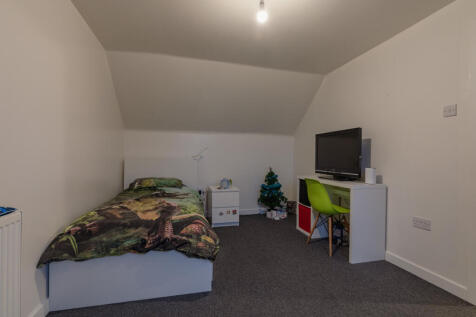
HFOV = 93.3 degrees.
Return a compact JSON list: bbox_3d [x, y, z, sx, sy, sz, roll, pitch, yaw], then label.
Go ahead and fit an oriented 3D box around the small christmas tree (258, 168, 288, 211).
[{"bbox_3d":[0.579,0.553,3.750,0.494,0.830,0.494,0,1,-14],"label":"small christmas tree"}]

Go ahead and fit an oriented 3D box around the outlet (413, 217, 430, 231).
[{"bbox_3d":[1.594,0.571,1.950,0.012,0.087,0.148,0,1,-14],"label":"outlet"}]

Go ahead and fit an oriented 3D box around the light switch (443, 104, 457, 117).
[{"bbox_3d":[1.651,-0.370,1.751,0.012,0.087,0.086,0,1,-14],"label":"light switch"}]

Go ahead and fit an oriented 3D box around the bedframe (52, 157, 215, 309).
[{"bbox_3d":[-0.970,0.518,2.598,1.062,0.975,2.049,0,1,-14],"label":"bedframe"}]

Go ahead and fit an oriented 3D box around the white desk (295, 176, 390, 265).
[{"bbox_3d":[1.181,0.654,2.752,0.418,0.747,1.042,0,1,-14],"label":"white desk"}]

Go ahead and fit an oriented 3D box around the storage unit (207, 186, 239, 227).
[{"bbox_3d":[-0.236,0.736,3.514,0.399,0.531,0.475,0,1,-15],"label":"storage unit"}]

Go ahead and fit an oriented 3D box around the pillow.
[{"bbox_3d":[-1.180,0.352,3.296,0.721,0.158,0.415,0,1,-14],"label":"pillow"}]

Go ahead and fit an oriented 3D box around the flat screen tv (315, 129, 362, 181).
[{"bbox_3d":[1.225,-0.019,2.731,0.178,0.598,0.810,0,1,-14],"label":"flat screen tv"}]

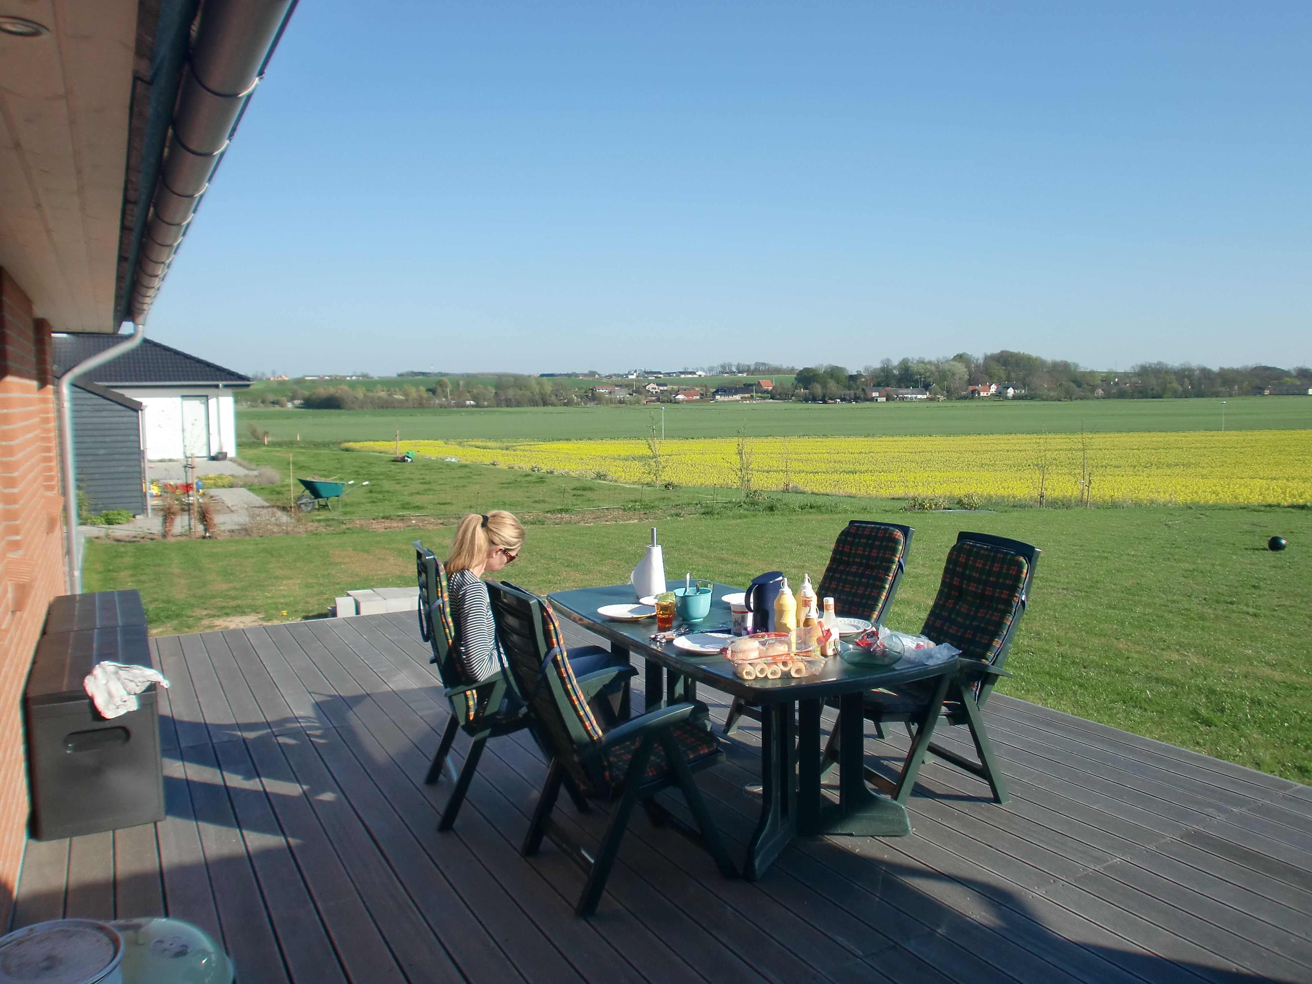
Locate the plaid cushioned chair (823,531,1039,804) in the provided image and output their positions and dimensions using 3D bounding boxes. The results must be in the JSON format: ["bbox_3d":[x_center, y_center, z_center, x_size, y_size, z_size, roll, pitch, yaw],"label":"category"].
[{"bbox_3d":[1.145,0.740,4.116,0.753,1.047,0.580,-3,6,-22],"label":"plaid cushioned chair"}]

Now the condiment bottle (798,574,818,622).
[{"bbox_3d":[0.568,0.444,3.709,0.083,0.264,0.083,-1,5,0],"label":"condiment bottle"}]

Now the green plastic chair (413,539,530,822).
[{"bbox_3d":[-0.655,0.745,4.072,0.636,1.089,0.580,-3,5,-21],"label":"green plastic chair"}]

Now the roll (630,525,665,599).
[{"bbox_3d":[-0.034,0.332,4.682,0.150,0.330,0.150,-1,5,0],"label":"roll"}]

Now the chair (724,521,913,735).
[{"bbox_3d":[0.806,0.691,4.846,0.763,1.022,0.580,-4,6,-31],"label":"chair"}]

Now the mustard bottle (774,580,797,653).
[{"bbox_3d":[0.475,0.453,3.621,0.083,0.264,0.083,-1,5,0],"label":"mustard bottle"}]

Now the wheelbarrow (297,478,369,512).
[{"bbox_3d":[-6.641,0.063,20.300,1.420,0.680,0.640,-5,7,-40],"label":"wheelbarrow"}]

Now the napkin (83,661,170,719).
[{"bbox_3d":[-2.103,0.791,3.909,0.280,0.150,0.280,-4,6,-29],"label":"napkin"}]

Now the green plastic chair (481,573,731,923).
[{"bbox_3d":[-0.174,0.812,3.430,0.731,1.057,0.580,-3,6,-28],"label":"green plastic chair"}]

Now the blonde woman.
[{"bbox_3d":[-0.500,0.672,4.125,0.720,1.220,0.480,-3,5,-21],"label":"blonde woman"}]

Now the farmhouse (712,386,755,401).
[{"bbox_3d":[35.339,-44.934,450.000,19.000,6.800,9.500,0,5,6],"label":"farmhouse"}]

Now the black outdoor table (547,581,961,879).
[{"bbox_3d":[0.311,0.903,4.186,1.012,0.730,1.939,-4,6,-29],"label":"black outdoor table"}]

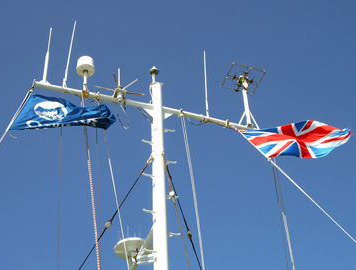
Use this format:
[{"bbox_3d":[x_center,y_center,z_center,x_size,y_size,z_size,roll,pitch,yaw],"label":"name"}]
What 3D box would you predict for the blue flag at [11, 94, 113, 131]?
[{"bbox_3d":[-1.545,-0.291,7.750,1.400,0.720,0.400,-4,-36,3],"label":"blue flag"}]

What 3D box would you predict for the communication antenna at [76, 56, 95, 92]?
[{"bbox_3d":[-1.412,-0.874,8.841,0.275,0.620,0.275,11,-38,-17],"label":"communication antenna"}]

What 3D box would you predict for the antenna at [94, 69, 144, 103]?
[{"bbox_3d":[-0.905,-0.777,9.002,0.760,0.680,0.740,11,-38,-17],"label":"antenna"}]

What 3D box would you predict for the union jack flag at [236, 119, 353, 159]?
[{"bbox_3d":[1.859,0.079,9.050,1.700,0.700,0.360,-4,-36,3],"label":"union jack flag"}]

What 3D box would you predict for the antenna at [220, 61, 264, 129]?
[{"bbox_3d":[1.165,-0.566,9.792,0.600,1.080,0.600,11,-38,-17],"label":"antenna"}]

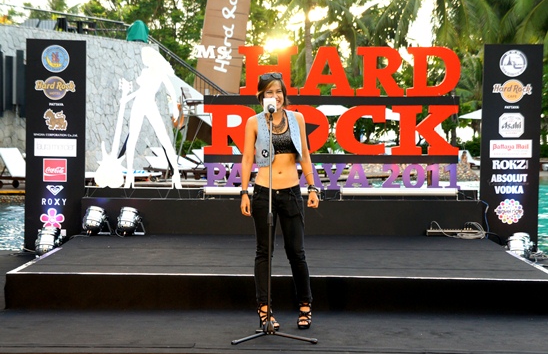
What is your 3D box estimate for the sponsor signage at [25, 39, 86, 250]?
[{"bbox_3d":[-2.536,-0.362,14.450,0.710,2.440,0.100,1,2,-14],"label":"sponsor signage"}]

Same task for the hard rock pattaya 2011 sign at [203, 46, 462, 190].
[{"bbox_3d":[0.657,-0.668,14.000,2.890,1.600,0.100,1,2,0],"label":"hard rock pattaya 2011 sign"}]

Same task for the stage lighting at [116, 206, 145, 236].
[{"bbox_3d":[-1.537,0.474,13.400,0.270,0.320,0.270,1,2,21],"label":"stage lighting"}]

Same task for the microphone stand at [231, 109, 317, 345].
[{"bbox_3d":[-0.003,0.315,8.100,0.550,1.500,0.530,1,2,0],"label":"microphone stand"}]

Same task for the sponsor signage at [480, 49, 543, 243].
[{"bbox_3d":[2.785,-0.333,14.650,0.710,2.440,0.100,2,2,14],"label":"sponsor signage"}]

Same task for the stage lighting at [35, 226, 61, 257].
[{"bbox_3d":[-2.493,0.722,13.750,0.270,0.320,0.270,1,2,18],"label":"stage lighting"}]

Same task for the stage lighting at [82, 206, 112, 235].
[{"bbox_3d":[-1.897,0.471,13.400,0.270,0.320,0.270,1,2,21],"label":"stage lighting"}]

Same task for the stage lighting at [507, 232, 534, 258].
[{"bbox_3d":[2.720,0.775,13.700,0.270,0.320,0.270,1,2,18],"label":"stage lighting"}]

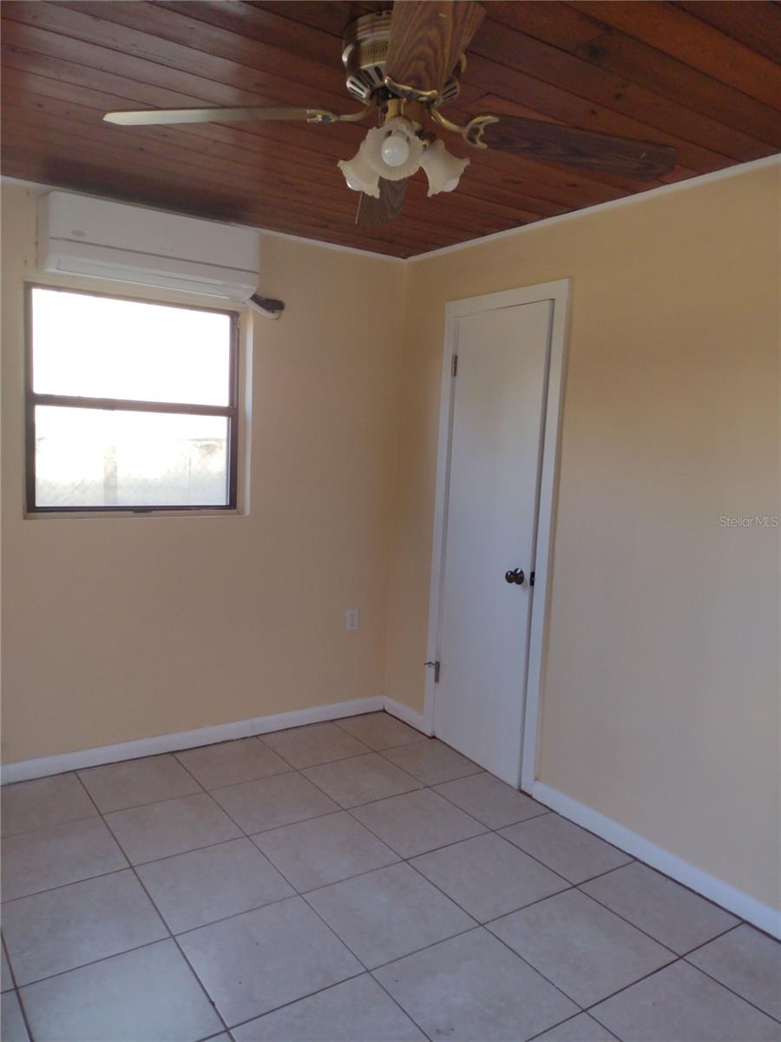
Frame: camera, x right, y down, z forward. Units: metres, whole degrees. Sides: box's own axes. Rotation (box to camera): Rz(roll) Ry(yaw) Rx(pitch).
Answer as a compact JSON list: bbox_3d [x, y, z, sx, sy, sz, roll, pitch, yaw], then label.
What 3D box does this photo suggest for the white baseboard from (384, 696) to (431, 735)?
[{"bbox_3d":[0.082,0.995,4.160,0.015,0.083,0.384,-2,9,-34],"label":"white baseboard"}]

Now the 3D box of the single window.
[{"bbox_3d":[-1.079,-0.497,3.493,0.903,0.901,0.075,-2,9,-34],"label":"single window"}]

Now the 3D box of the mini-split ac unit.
[{"bbox_3d":[-0.954,-1.082,3.263,0.828,0.277,0.217,-2,9,-34],"label":"mini-split ac unit"}]

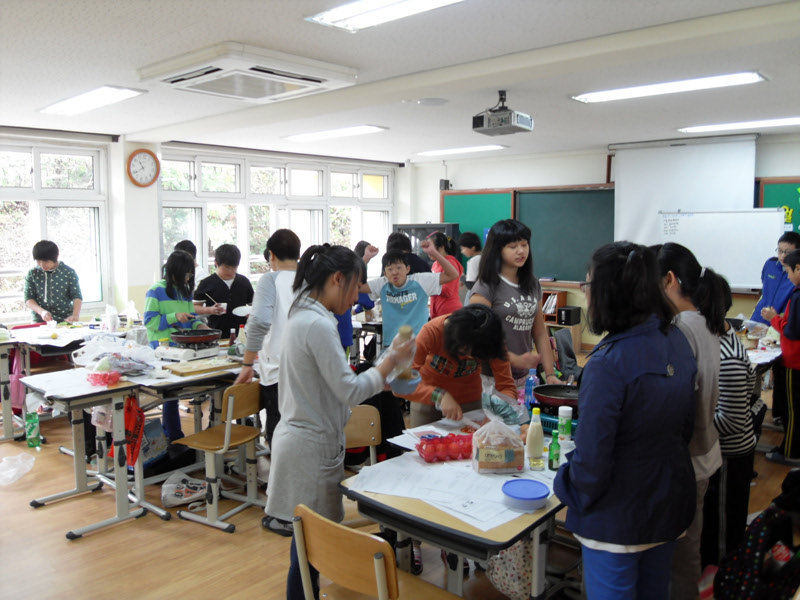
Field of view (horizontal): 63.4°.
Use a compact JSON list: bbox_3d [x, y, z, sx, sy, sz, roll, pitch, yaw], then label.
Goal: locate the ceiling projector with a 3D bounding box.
[{"bbox_3d":[0.755,-1.397,4.782,0.340,0.290,0.280,6,9,39],"label":"ceiling projector"}]

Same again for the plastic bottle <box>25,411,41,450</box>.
[{"bbox_3d":[-2.698,0.924,4.752,0.095,0.300,0.095,-3,8,-22],"label":"plastic bottle"}]

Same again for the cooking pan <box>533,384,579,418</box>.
[{"bbox_3d":[0.744,0.430,2.888,0.300,0.060,0.340,2,7,12],"label":"cooking pan"}]

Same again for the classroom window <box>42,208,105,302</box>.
[{"bbox_3d":[-3.019,-0.408,5.995,0.060,0.900,0.550,6,9,39],"label":"classroom window"}]

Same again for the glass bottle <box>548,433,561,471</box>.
[{"bbox_3d":[0.568,0.550,2.371,0.045,0.143,0.045,0,7,0],"label":"glass bottle"}]

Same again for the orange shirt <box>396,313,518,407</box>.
[{"bbox_3d":[0.252,0.269,2.830,0.480,0.390,0.330,-3,8,-20],"label":"orange shirt"}]

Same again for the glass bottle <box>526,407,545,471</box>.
[{"bbox_3d":[0.499,0.504,2.368,0.065,0.234,0.065,0,7,0],"label":"glass bottle"}]

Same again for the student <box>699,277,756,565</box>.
[{"bbox_3d":[1.470,0.551,2.950,0.290,1.370,0.400,6,9,39],"label":"student"}]

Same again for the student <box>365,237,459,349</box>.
[{"bbox_3d":[0.055,0.348,4.200,0.620,1.470,0.360,1,7,12],"label":"student"}]

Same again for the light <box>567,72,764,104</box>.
[{"bbox_3d":[1.845,-1.481,4.549,1.270,0.070,0.310,7,9,43],"label":"light"}]

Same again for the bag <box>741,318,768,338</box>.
[{"bbox_3d":[2.610,0.213,4.750,0.200,0.140,0.180,4,8,27],"label":"bag"}]

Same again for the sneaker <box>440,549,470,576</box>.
[{"bbox_3d":[0.270,1.233,3.133,0.090,0.096,0.240,-1,7,-12],"label":"sneaker"}]

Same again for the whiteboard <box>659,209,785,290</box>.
[{"bbox_3d":[3.508,-0.553,7.168,1.290,0.860,0.050,7,9,43],"label":"whiteboard"}]

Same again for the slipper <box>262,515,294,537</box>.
[{"bbox_3d":[-0.620,1.195,3.473,0.240,0.085,0.092,7,9,43],"label":"slipper"}]

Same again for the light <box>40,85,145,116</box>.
[{"bbox_3d":[-2.411,-1.544,5.017,1.270,0.070,0.310,7,9,43],"label":"light"}]

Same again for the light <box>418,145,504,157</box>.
[{"bbox_3d":[0.683,-1.707,7.533,1.260,0.080,0.310,6,9,39],"label":"light"}]

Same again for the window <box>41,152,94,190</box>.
[{"bbox_3d":[-3.608,-1.384,7.023,0.060,0.400,0.560,7,10,42],"label":"window"}]

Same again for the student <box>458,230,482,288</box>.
[{"bbox_3d":[0.695,0.103,6.494,0.340,1.530,0.420,1,7,7],"label":"student"}]

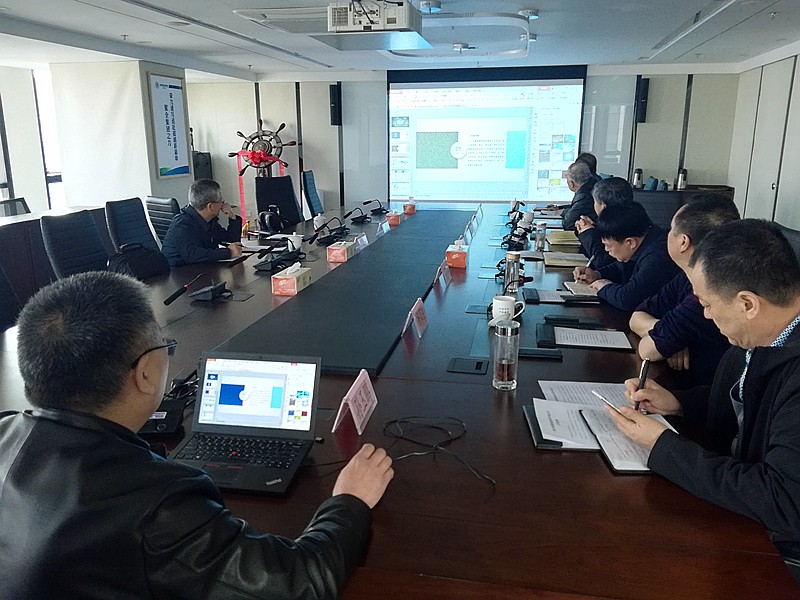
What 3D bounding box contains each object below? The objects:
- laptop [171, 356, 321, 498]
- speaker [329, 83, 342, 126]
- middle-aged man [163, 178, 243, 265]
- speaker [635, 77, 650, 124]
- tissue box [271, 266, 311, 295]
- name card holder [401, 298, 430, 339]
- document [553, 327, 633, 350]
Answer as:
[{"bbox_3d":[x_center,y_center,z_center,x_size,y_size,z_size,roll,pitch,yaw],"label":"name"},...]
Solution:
[{"bbox_3d":[-0.360,0.263,1.405,0.306,0.197,0.288,2,15,9],"label":"laptop"},{"bbox_3d":[-0.889,-2.745,8.802,0.170,0.560,0.200,1,15,5],"label":"speaker"},{"bbox_3d":[-1.204,-0.132,3.917,0.700,1.200,0.580,-1,15,-4],"label":"middle-aged man"},{"bbox_3d":[3.297,-2.701,8.448,0.125,0.580,0.140,3,15,12],"label":"speaker"},{"bbox_3d":[-0.516,-0.087,2.999,0.113,0.088,0.210,3,15,10],"label":"tissue box"},{"bbox_3d":[0.060,0.066,2.388,0.072,0.095,0.200,3,15,10],"label":"name card holder"},{"bbox_3d":[0.669,0.135,2.215,0.275,0.012,0.205,3,15,12],"label":"document"}]

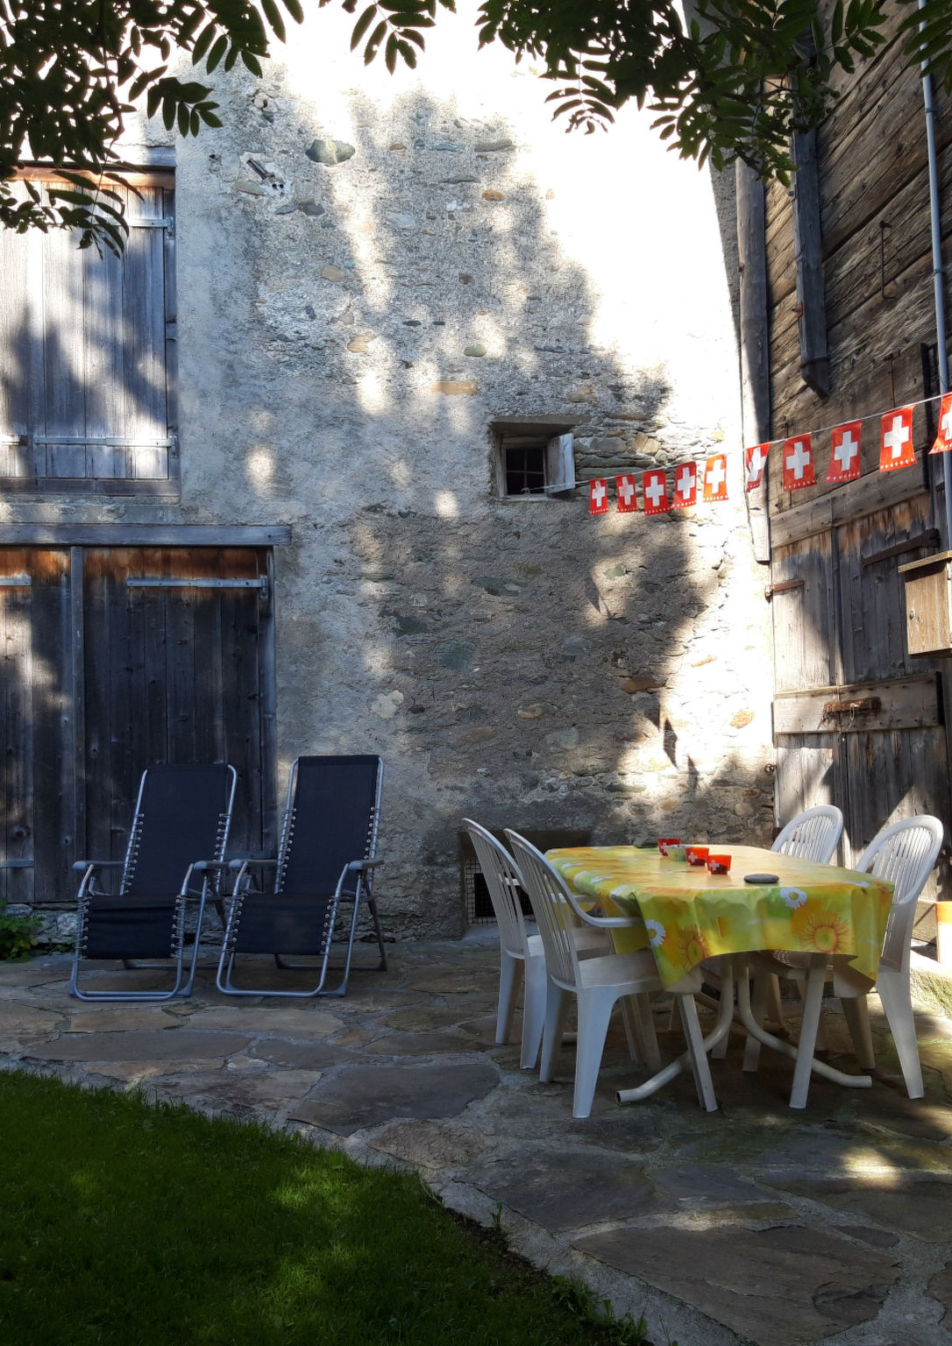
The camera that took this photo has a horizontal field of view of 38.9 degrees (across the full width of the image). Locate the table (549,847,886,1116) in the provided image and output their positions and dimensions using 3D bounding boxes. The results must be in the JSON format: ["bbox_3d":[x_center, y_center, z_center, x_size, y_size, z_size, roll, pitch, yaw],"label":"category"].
[{"bbox_3d":[0.820,1.056,4.950,0.880,0.730,1.470,-1,-3,-7],"label":"table"}]

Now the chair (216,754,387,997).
[{"bbox_3d":[-0.840,0.990,6.780,0.650,1.140,0.950,-2,-3,9],"label":"chair"}]

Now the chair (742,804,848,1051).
[{"bbox_3d":[1.140,0.983,5.270,0.600,0.890,0.560,-1,-3,-9],"label":"chair"}]

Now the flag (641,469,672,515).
[{"bbox_3d":[0.953,-0.953,7.100,0.030,0.220,0.210,0,-4,-29],"label":"flag"}]

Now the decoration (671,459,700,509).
[{"bbox_3d":[1.054,-0.948,6.800,0.030,0.220,0.210,0,-4,-26],"label":"decoration"}]

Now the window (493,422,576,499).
[{"bbox_3d":[0.381,-1.395,8.820,0.540,0.490,0.180,-1,-3,-7],"label":"window"}]

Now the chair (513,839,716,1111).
[{"bbox_3d":[0.445,0.971,4.560,0.600,0.880,0.560,-1,-3,-9],"label":"chair"}]

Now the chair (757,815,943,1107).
[{"bbox_3d":[1.269,0.959,4.639,0.590,0.900,0.550,-1,-3,-5],"label":"chair"}]

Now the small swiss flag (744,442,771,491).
[{"bbox_3d":[1.275,-0.936,6.100,0.040,0.220,0.200,0,-3,-22],"label":"small swiss flag"}]

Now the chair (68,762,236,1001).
[{"bbox_3d":[-1.645,1.024,6.900,0.650,1.130,0.950,-2,-3,6],"label":"chair"}]

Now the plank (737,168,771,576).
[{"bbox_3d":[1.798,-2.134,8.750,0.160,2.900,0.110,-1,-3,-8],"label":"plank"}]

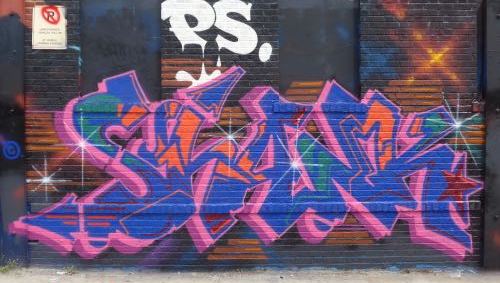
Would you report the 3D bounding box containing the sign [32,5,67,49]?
[{"bbox_3d":[-2.087,-1.187,5.880,0.360,0.456,0.020,0,1,-1],"label":"sign"}]

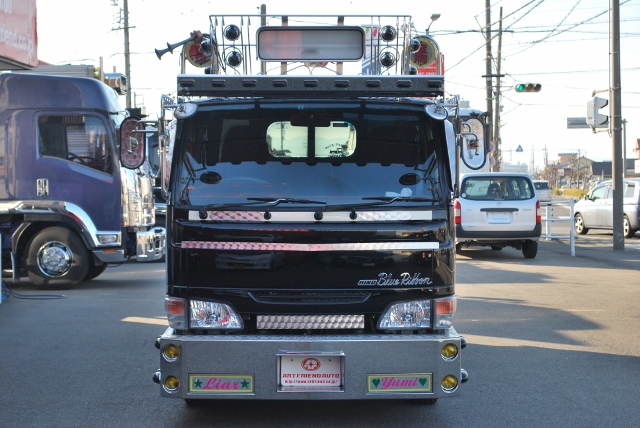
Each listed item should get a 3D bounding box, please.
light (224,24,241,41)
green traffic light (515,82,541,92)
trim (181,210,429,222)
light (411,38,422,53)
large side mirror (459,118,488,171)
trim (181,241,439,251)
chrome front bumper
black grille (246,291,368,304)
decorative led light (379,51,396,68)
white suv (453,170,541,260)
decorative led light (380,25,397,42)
[{"bbox_3d":[-0.562,-1.159,8.200,0.098,0.098,0.085,0,2,0],"label":"light"},{"bbox_3d":[9.219,-5.606,57.000,1.170,0.410,0.320,0,2,-7],"label":"green traffic light"},{"bbox_3d":[-0.054,0.013,7.510,1.430,0.062,0.050,0,1,0],"label":"trim"},{"bbox_3d":[0.629,-1.113,8.450,0.090,0.100,0.100,0,1,0],"label":"light"},{"bbox_3d":[0.918,-0.420,7.650,0.152,0.315,0.070,0,1,-10],"label":"large side mirror"},{"bbox_3d":[-0.053,0.188,7.390,1.495,0.053,0.070,0,1,0],"label":"trim"},{"bbox_3d":[-0.051,0.855,7.330,1.720,0.335,0.550,0,1,0],"label":"chrome front bumper"},{"bbox_3d":[-0.058,0.485,7.400,0.710,0.080,0.070,0,2,0],"label":"black grille"},{"bbox_3d":[0.417,-0.951,7.900,0.102,0.102,0.090,0,1,0],"label":"decorative led light"},{"bbox_3d":[2.900,-0.005,24.000,1.690,1.510,4.200,0,2,-5],"label":"white suv"},{"bbox_3d":[0.439,-1.155,8.200,0.098,0.098,0.085,0,2,0],"label":"decorative led light"}]

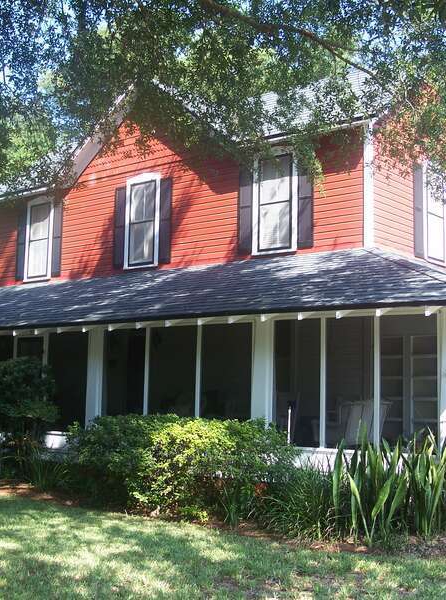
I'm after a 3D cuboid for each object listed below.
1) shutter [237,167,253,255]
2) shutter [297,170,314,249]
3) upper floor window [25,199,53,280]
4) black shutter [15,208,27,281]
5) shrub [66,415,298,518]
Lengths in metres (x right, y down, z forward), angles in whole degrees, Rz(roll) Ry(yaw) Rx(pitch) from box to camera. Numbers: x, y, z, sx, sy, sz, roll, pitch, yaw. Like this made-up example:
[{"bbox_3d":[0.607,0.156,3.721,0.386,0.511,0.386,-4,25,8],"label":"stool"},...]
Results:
[{"bbox_3d":[0.440,-1.813,16.837,0.357,1.833,0.050,-4,-8,39],"label":"shutter"},{"bbox_3d":[1.520,-1.874,15.943,0.357,1.833,0.050,-4,-8,39],"label":"shutter"},{"bbox_3d":[-4.493,-1.460,20.975,1.053,2.015,0.120,-4,-8,39],"label":"upper floor window"},{"bbox_3d":[-5.062,-1.380,21.373,0.354,1.820,0.050,-4,-8,39],"label":"black shutter"},{"bbox_3d":[-0.665,2.114,11.280,3.450,1.120,1.650,-4,-8,39],"label":"shrub"}]

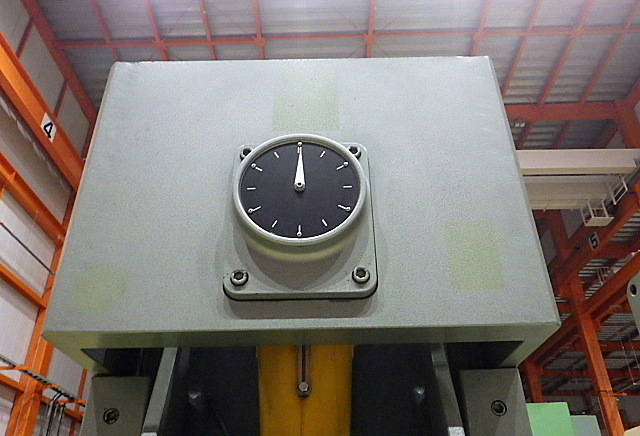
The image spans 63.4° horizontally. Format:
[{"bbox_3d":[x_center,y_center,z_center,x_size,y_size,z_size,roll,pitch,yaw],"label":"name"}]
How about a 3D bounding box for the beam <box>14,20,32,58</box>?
[{"bbox_3d":[-6.220,-3.775,10.905,0.100,1.200,0.100,-1,-31,-1],"label":"beam"}]

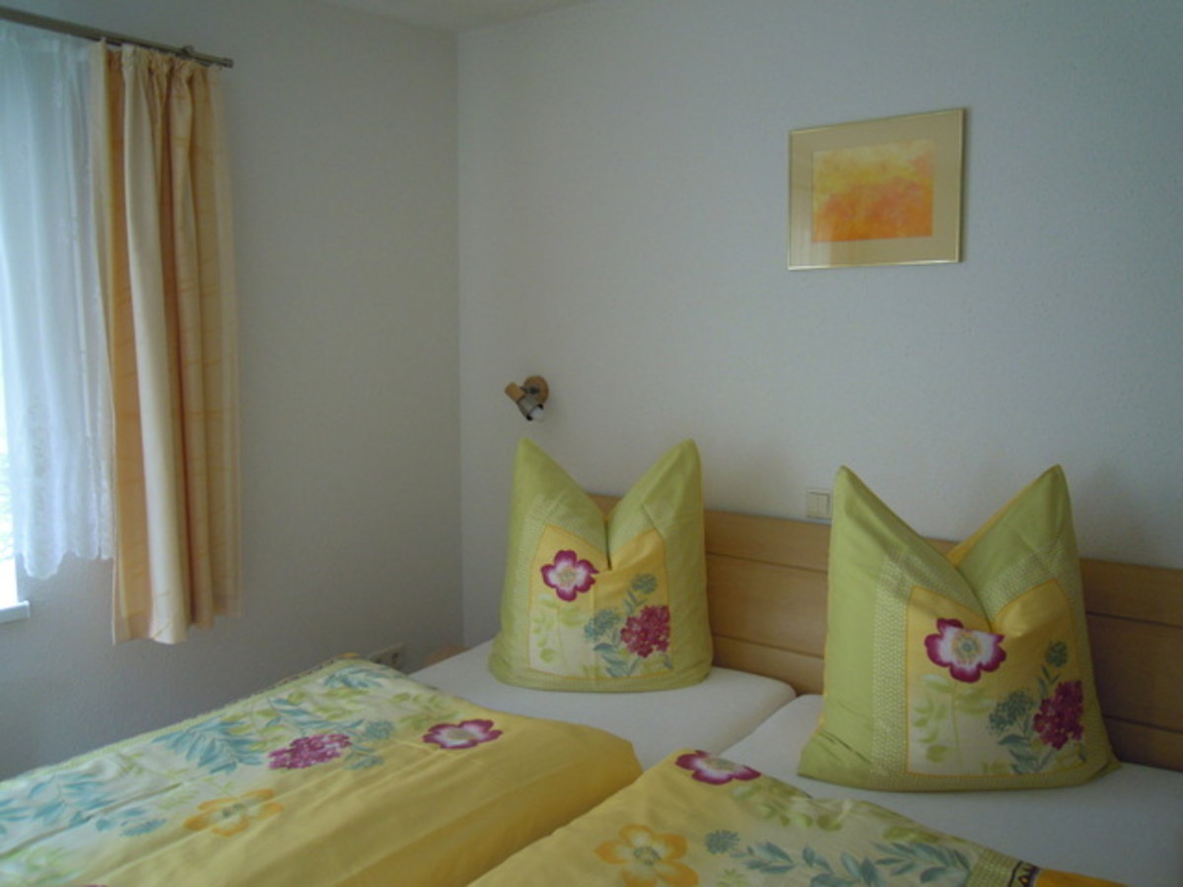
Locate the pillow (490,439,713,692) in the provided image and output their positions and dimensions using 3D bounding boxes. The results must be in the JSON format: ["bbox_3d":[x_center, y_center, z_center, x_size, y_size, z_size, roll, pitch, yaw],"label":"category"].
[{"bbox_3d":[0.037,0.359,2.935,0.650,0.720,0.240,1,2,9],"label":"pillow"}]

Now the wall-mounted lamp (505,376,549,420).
[{"bbox_3d":[-0.223,-0.165,3.325,0.115,0.152,0.124,5,8,36],"label":"wall-mounted lamp"}]

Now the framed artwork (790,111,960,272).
[{"bbox_3d":[0.762,-0.680,2.597,0.478,0.389,0.024,5,8,36],"label":"framed artwork"}]

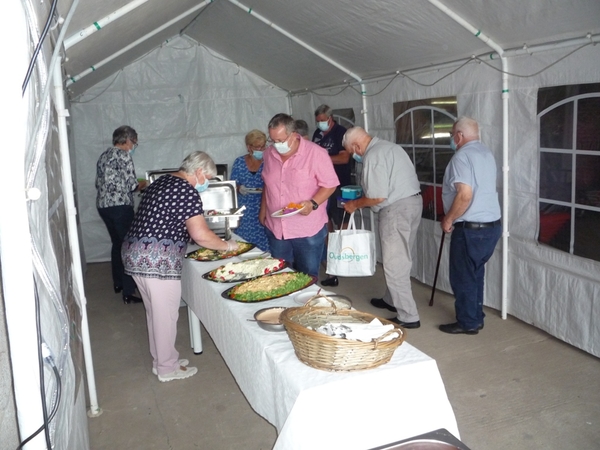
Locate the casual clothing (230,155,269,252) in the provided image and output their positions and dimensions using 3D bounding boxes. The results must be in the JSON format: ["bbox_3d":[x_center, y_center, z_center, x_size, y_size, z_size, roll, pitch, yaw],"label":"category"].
[{"bbox_3d":[-0.443,-0.156,4.750,0.440,1.000,0.320,-5,11,-8],"label":"casual clothing"}]

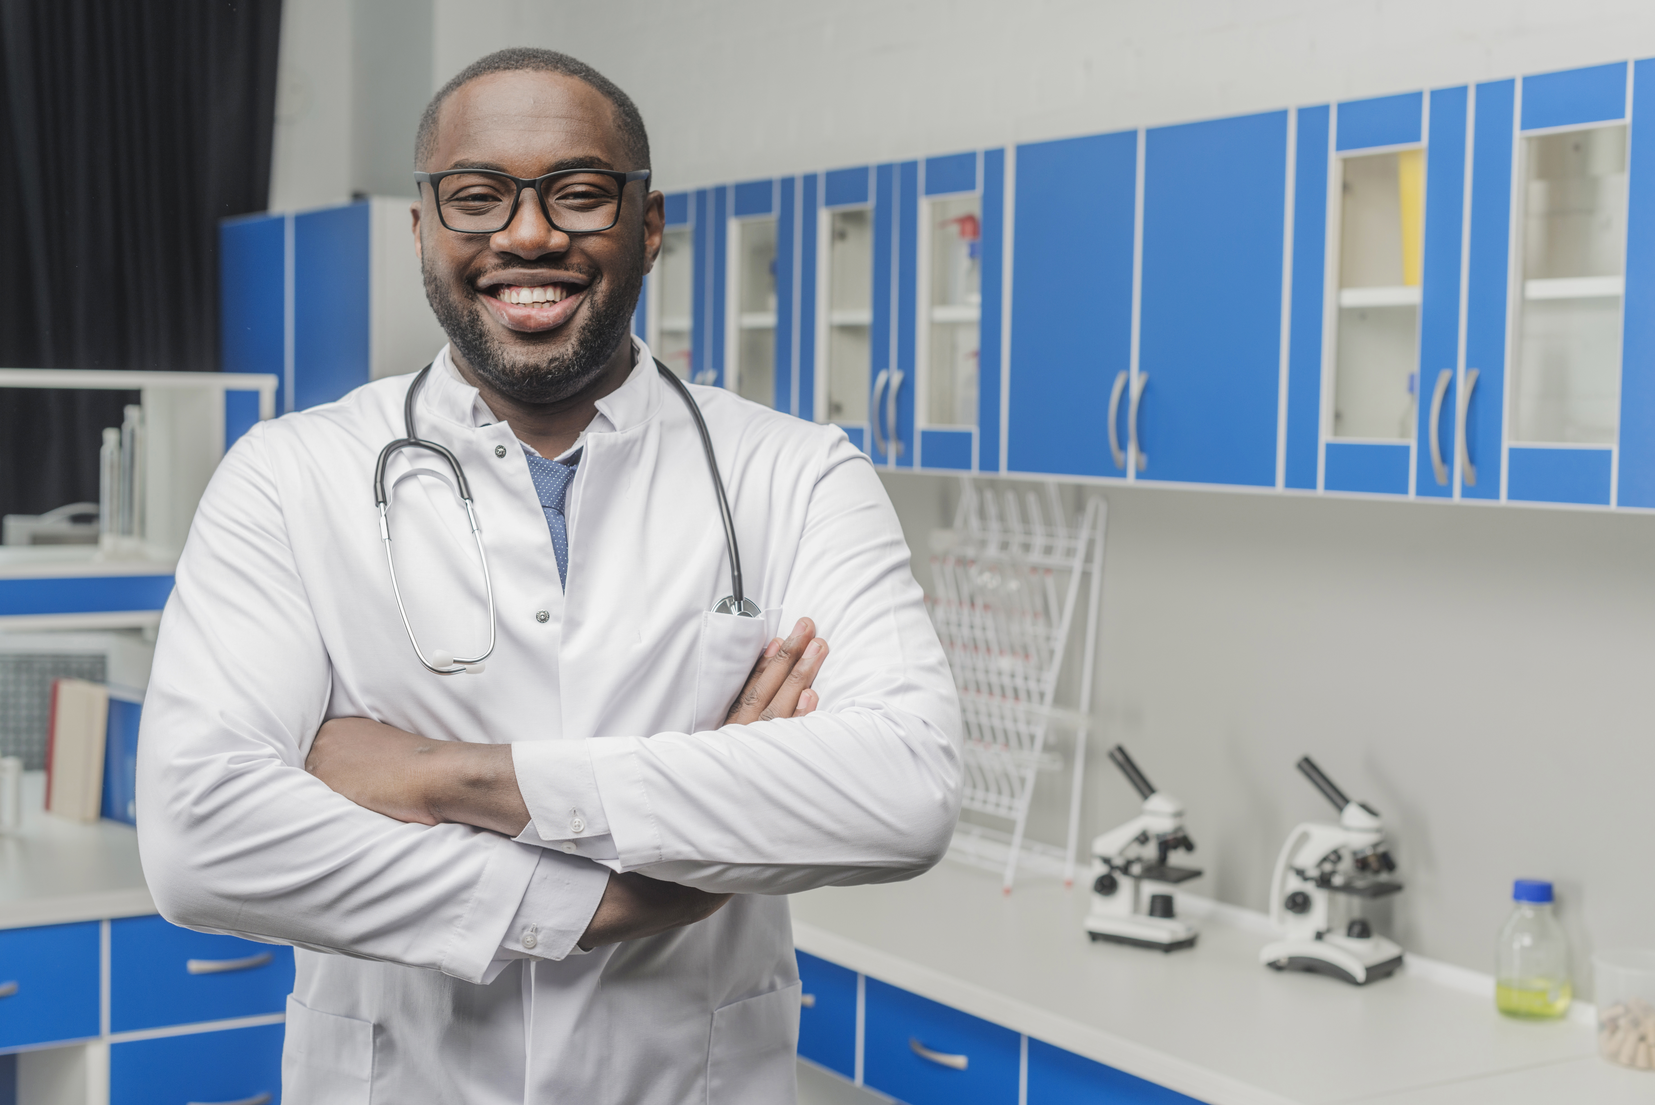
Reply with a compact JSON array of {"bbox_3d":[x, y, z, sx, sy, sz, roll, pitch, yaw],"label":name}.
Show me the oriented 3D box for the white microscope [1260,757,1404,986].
[{"bbox_3d":[0.740,0.457,3.365,0.180,0.305,0.132,4,5,41],"label":"white microscope"}]

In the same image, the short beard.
[{"bbox_3d":[-0.201,-0.153,1.575,0.150,0.105,0.110,-1,8,-5],"label":"short beard"}]

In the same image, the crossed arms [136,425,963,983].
[{"bbox_3d":[-0.183,0.088,1.550,0.545,0.350,0.320,1,4,-6],"label":"crossed arms"}]

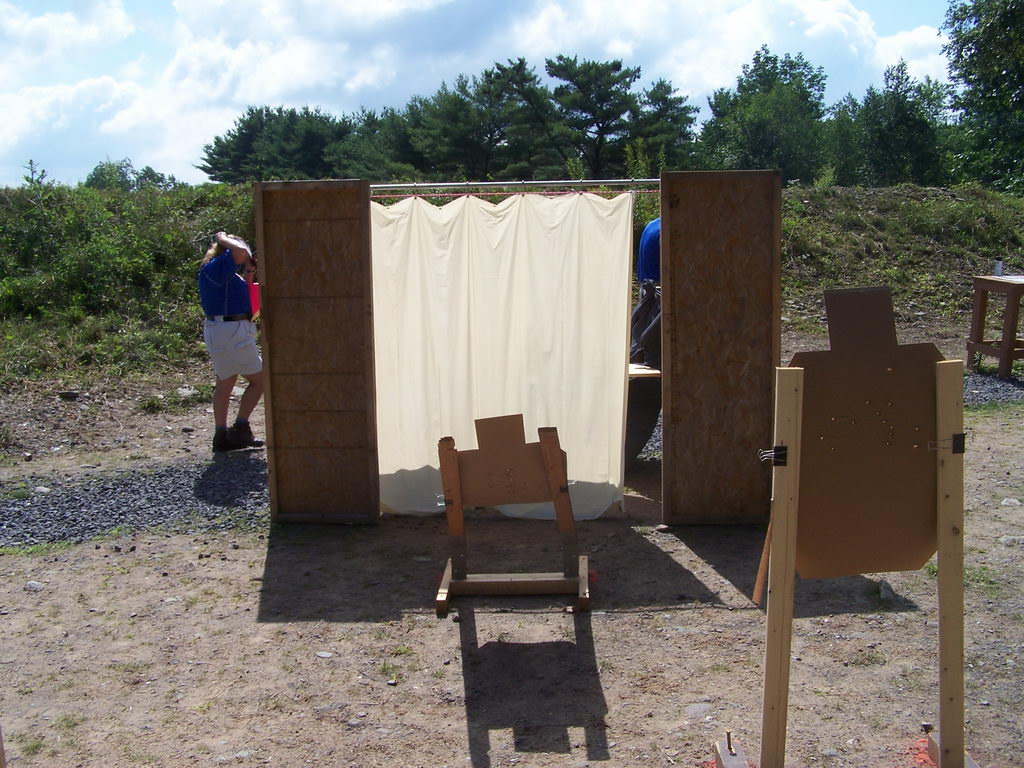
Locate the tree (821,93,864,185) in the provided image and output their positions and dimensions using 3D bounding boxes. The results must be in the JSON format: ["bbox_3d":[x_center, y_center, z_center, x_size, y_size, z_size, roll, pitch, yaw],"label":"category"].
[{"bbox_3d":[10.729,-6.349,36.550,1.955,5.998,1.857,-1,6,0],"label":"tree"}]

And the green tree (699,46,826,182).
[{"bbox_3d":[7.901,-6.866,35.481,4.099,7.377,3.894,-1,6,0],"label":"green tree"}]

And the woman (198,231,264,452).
[{"bbox_3d":[-2.143,-0.317,8.612,0.520,1.640,0.500,-2,6,-12],"label":"woman"}]

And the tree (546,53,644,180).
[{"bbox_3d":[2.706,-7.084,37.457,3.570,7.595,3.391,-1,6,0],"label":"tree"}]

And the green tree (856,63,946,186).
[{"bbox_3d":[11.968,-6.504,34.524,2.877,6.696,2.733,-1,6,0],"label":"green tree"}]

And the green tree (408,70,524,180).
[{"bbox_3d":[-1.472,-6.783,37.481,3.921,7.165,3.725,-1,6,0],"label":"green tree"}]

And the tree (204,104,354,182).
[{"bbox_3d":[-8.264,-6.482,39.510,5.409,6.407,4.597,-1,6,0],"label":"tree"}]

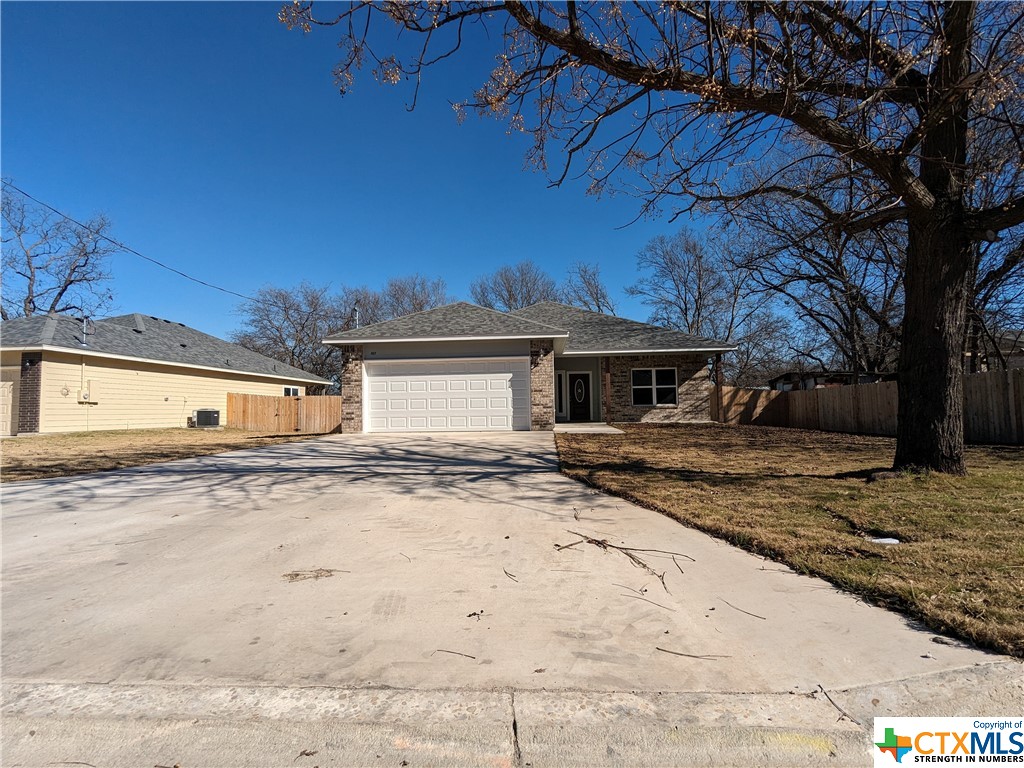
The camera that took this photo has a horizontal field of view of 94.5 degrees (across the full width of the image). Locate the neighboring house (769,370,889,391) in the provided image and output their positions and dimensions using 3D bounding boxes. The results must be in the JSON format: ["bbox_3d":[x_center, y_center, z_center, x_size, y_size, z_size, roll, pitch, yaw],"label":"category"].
[{"bbox_3d":[20.803,0.741,30.211,8.500,3.400,6.500,-1,-3,4],"label":"neighboring house"}]

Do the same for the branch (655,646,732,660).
[{"bbox_3d":[1.077,1.606,2.804,0.431,0.018,0.070,-1,1,15],"label":"branch"}]

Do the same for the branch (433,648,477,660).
[{"bbox_3d":[-0.345,1.635,2.860,0.280,0.015,0.069,-1,1,9],"label":"branch"}]

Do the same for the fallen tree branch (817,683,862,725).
[{"bbox_3d":[1.625,1.606,2.377,0.112,0.020,0.285,-1,1,12],"label":"fallen tree branch"}]

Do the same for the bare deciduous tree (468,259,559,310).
[{"bbox_3d":[0.431,-4.239,45.363,9.153,15.441,8.281,-1,-3,4],"label":"bare deciduous tree"}]

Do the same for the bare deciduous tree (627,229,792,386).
[{"bbox_3d":[15.392,-4.670,36.378,12.573,14.851,11.316,-1,-3,4],"label":"bare deciduous tree"}]

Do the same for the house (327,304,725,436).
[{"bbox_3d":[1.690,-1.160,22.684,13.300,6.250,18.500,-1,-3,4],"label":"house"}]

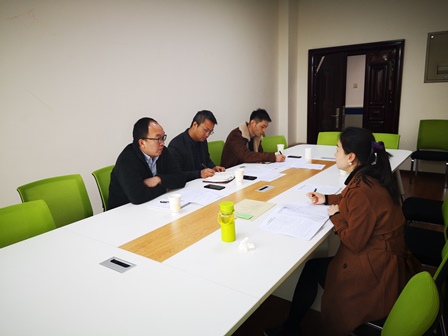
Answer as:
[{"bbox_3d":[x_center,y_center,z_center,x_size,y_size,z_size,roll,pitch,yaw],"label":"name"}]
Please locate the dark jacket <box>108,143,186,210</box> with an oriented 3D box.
[{"bbox_3d":[-0.555,0.119,2.583,0.520,0.620,0.560,5,14,29],"label":"dark jacket"}]

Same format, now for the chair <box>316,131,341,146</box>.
[{"bbox_3d":[1.297,0.040,4.278,0.490,0.900,0.580,7,15,35],"label":"chair"}]

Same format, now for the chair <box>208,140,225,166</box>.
[{"bbox_3d":[0.068,0.185,3.815,0.540,0.880,0.480,7,15,36],"label":"chair"}]

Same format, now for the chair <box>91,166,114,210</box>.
[{"bbox_3d":[-0.645,0.456,2.719,0.580,0.900,0.490,8,16,39],"label":"chair"}]

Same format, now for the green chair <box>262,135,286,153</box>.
[{"bbox_3d":[0.640,0.103,4.105,0.490,0.900,0.580,-7,13,-22],"label":"green chair"}]

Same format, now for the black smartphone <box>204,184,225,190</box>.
[{"bbox_3d":[-0.074,0.139,2.599,0.158,0.009,0.075,7,15,36],"label":"black smartphone"}]

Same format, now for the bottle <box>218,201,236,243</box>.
[{"bbox_3d":[0.022,0.253,1.647,0.074,0.191,0.074,7,15,36],"label":"bottle"}]

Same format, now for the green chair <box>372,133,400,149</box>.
[{"bbox_3d":[1.700,0.081,4.019,0.490,0.900,0.580,7,15,35],"label":"green chair"}]

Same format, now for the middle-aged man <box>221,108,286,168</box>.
[{"bbox_3d":[0.298,0.018,3.687,0.780,1.244,0.550,7,15,36],"label":"middle-aged man"}]

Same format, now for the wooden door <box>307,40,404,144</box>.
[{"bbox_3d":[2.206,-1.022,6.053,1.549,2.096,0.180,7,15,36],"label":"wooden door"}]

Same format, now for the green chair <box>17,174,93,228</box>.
[{"bbox_3d":[-0.983,0.544,2.375,0.580,0.900,0.490,7,15,35],"label":"green chair"}]

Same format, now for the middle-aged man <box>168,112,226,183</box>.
[{"bbox_3d":[-0.162,0.134,3.150,0.740,1.286,0.540,7,15,36],"label":"middle-aged man"}]

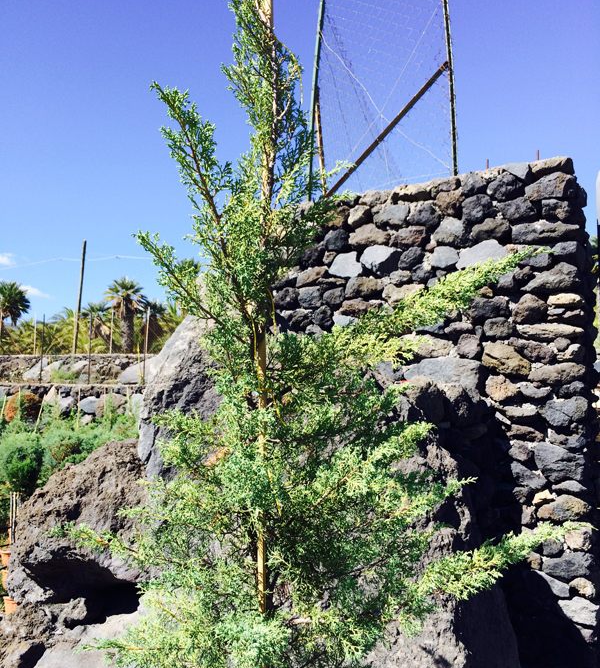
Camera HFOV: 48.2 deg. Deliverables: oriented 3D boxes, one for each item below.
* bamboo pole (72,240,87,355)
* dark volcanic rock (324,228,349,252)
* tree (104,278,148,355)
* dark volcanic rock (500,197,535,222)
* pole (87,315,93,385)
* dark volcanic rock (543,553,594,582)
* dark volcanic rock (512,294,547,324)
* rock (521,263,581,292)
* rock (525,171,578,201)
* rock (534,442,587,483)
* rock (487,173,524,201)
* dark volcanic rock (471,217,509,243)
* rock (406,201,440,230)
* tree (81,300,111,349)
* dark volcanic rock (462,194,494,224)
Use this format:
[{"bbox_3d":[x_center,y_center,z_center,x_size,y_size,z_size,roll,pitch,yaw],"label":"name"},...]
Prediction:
[{"bbox_3d":[-8.972,-1.505,27.245,0.140,4.690,0.140,2,-6,0],"label":"bamboo pole"},{"bbox_3d":[0.275,-0.724,5.187,0.211,0.187,0.210,-3,-7,29],"label":"dark volcanic rock"},{"bbox_3d":[-8.332,-0.836,32.000,2.050,3.700,2.050,0,-6,0],"label":"tree"},{"bbox_3d":[1.479,-0.847,4.557,0.236,0.178,0.240,-3,-7,29],"label":"dark volcanic rock"},{"bbox_3d":[-4.417,0.299,14.106,0.045,1.526,0.045,0,-8,0],"label":"pole"},{"bbox_3d":[1.578,1.373,3.939,0.281,0.164,0.240,-4,-9,27],"label":"dark volcanic rock"},{"bbox_3d":[1.438,-0.153,4.199,0.200,0.183,0.200,-4,-9,27],"label":"dark volcanic rock"},{"bbox_3d":[1.666,-0.374,4.439,0.339,0.197,0.300,-3,-7,29],"label":"rock"},{"bbox_3d":[1.598,-0.943,4.258,0.315,0.189,0.260,-4,-9,27],"label":"rock"},{"bbox_3d":[1.567,0.773,4.032,0.288,0.227,0.250,-4,-9,27],"label":"rock"},{"bbox_3d":[1.337,-0.960,4.361,0.235,0.182,0.200,-4,-9,27],"label":"rock"},{"bbox_3d":[1.248,-0.674,4.367,0.238,0.155,0.200,-4,-9,27],"label":"dark volcanic rock"},{"bbox_3d":[0.846,-0.811,4.590,0.235,0.205,0.200,-4,-9,27],"label":"rock"},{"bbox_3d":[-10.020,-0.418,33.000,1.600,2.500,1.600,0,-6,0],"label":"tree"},{"bbox_3d":[1.246,-0.869,4.677,0.210,0.211,0.220,-3,-7,29],"label":"dark volcanic rock"}]

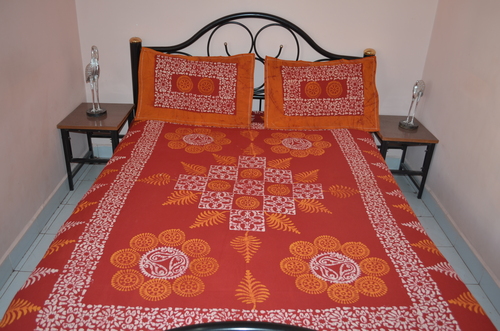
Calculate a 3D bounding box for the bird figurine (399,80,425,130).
[{"bbox_3d":[1.076,-0.401,2.725,0.130,0.317,0.133,22,32,34],"label":"bird figurine"}]

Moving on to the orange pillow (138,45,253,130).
[{"bbox_3d":[-0.335,-0.484,2.604,0.711,0.462,0.137,4,-1,1],"label":"orange pillow"}]

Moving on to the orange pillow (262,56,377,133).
[{"bbox_3d":[0.452,-0.451,2.622,0.706,0.461,0.137,0,-1,-3],"label":"orange pillow"}]

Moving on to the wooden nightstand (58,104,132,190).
[{"bbox_3d":[-0.996,-0.131,2.813,0.360,0.441,0.446,2,26,-2],"label":"wooden nightstand"}]

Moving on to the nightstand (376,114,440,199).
[{"bbox_3d":[0.997,-0.065,2.894,0.360,0.441,0.446,2,26,-2],"label":"nightstand"}]

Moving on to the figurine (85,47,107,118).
[{"bbox_3d":[-0.999,-0.541,2.647,0.134,0.441,0.137,-10,29,-26],"label":"figurine"}]

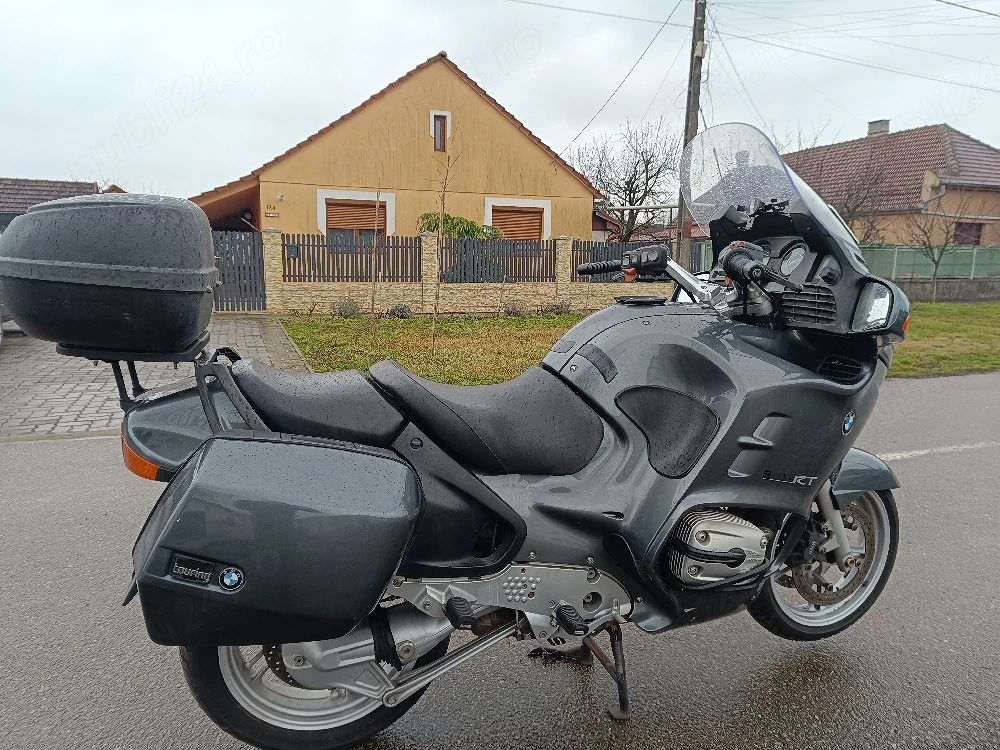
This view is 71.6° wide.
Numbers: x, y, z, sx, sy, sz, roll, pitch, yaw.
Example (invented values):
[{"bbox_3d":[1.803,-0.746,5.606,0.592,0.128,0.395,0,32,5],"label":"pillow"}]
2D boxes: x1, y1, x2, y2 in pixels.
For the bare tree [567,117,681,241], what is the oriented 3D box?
[{"bbox_3d":[3.997,-5.522,22.542,3.660,5.430,3.660,3,10,10],"label":"bare tree"}]

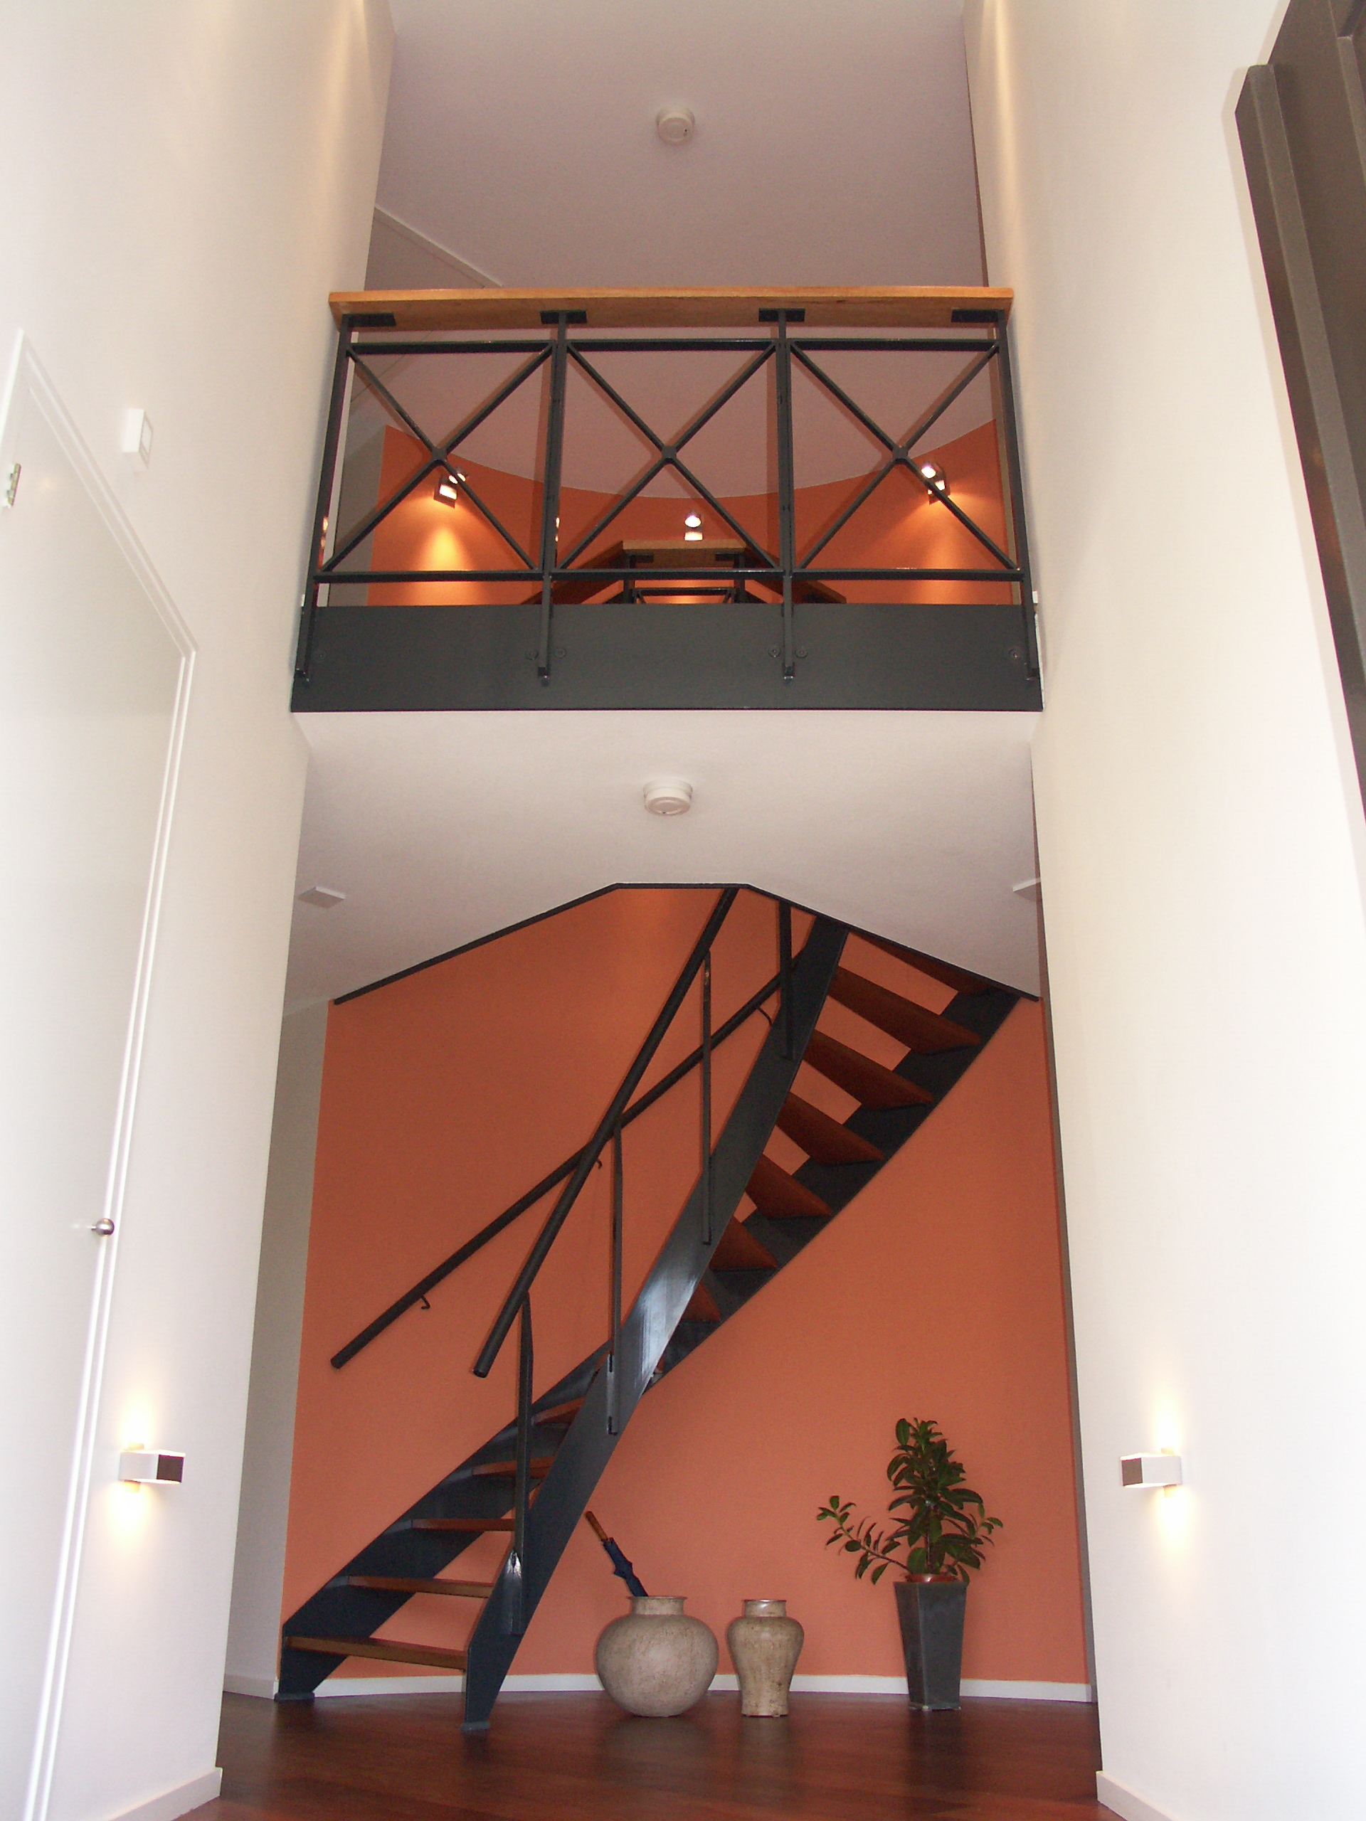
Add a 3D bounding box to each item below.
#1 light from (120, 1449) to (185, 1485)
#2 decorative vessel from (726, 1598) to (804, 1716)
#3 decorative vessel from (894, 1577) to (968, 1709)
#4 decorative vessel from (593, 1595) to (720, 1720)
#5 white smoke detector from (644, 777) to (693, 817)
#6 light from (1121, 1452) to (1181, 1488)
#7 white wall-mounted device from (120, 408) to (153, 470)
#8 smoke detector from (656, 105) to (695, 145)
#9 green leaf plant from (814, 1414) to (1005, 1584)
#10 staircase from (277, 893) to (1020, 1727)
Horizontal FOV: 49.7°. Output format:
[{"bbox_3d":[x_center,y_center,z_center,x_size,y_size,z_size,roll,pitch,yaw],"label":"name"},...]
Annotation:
[{"bbox_3d":[-0.961,1.011,2.671,0.072,0.054,0.144,0,-22,0],"label":"light"},{"bbox_3d":[0.248,2.241,4.430,0.231,0.312,0.231,0,-22,0],"label":"decorative vessel"},{"bbox_3d":[0.785,2.305,4.640,0.170,0.350,0.170,7,-23,-16],"label":"decorative vessel"},{"bbox_3d":[-0.080,2.245,4.446,0.369,0.315,0.369,0,-22,0],"label":"decorative vessel"},{"bbox_3d":[-0.041,-0.326,4.242,0.142,0.054,0.142,0,-22,0],"label":"white smoke detector"},{"bbox_3d":[0.876,1.050,2.759,0.072,0.054,0.144,0,-22,0],"label":"light"},{"bbox_3d":[-1.015,-0.875,2.743,0.035,0.095,0.057,0,-22,0],"label":"white wall-mounted device"},{"bbox_3d":[-0.026,-2.841,5.335,0.142,0.057,0.142,0,-22,0],"label":"smoke detector"},{"bbox_3d":[0.739,1.919,4.796,0.578,0.507,0.433,0,-22,0],"label":"green leaf plant"},{"bbox_3d":[0.010,1.196,4.974,2.575,2.657,0.959,0,-22,0],"label":"staircase"}]

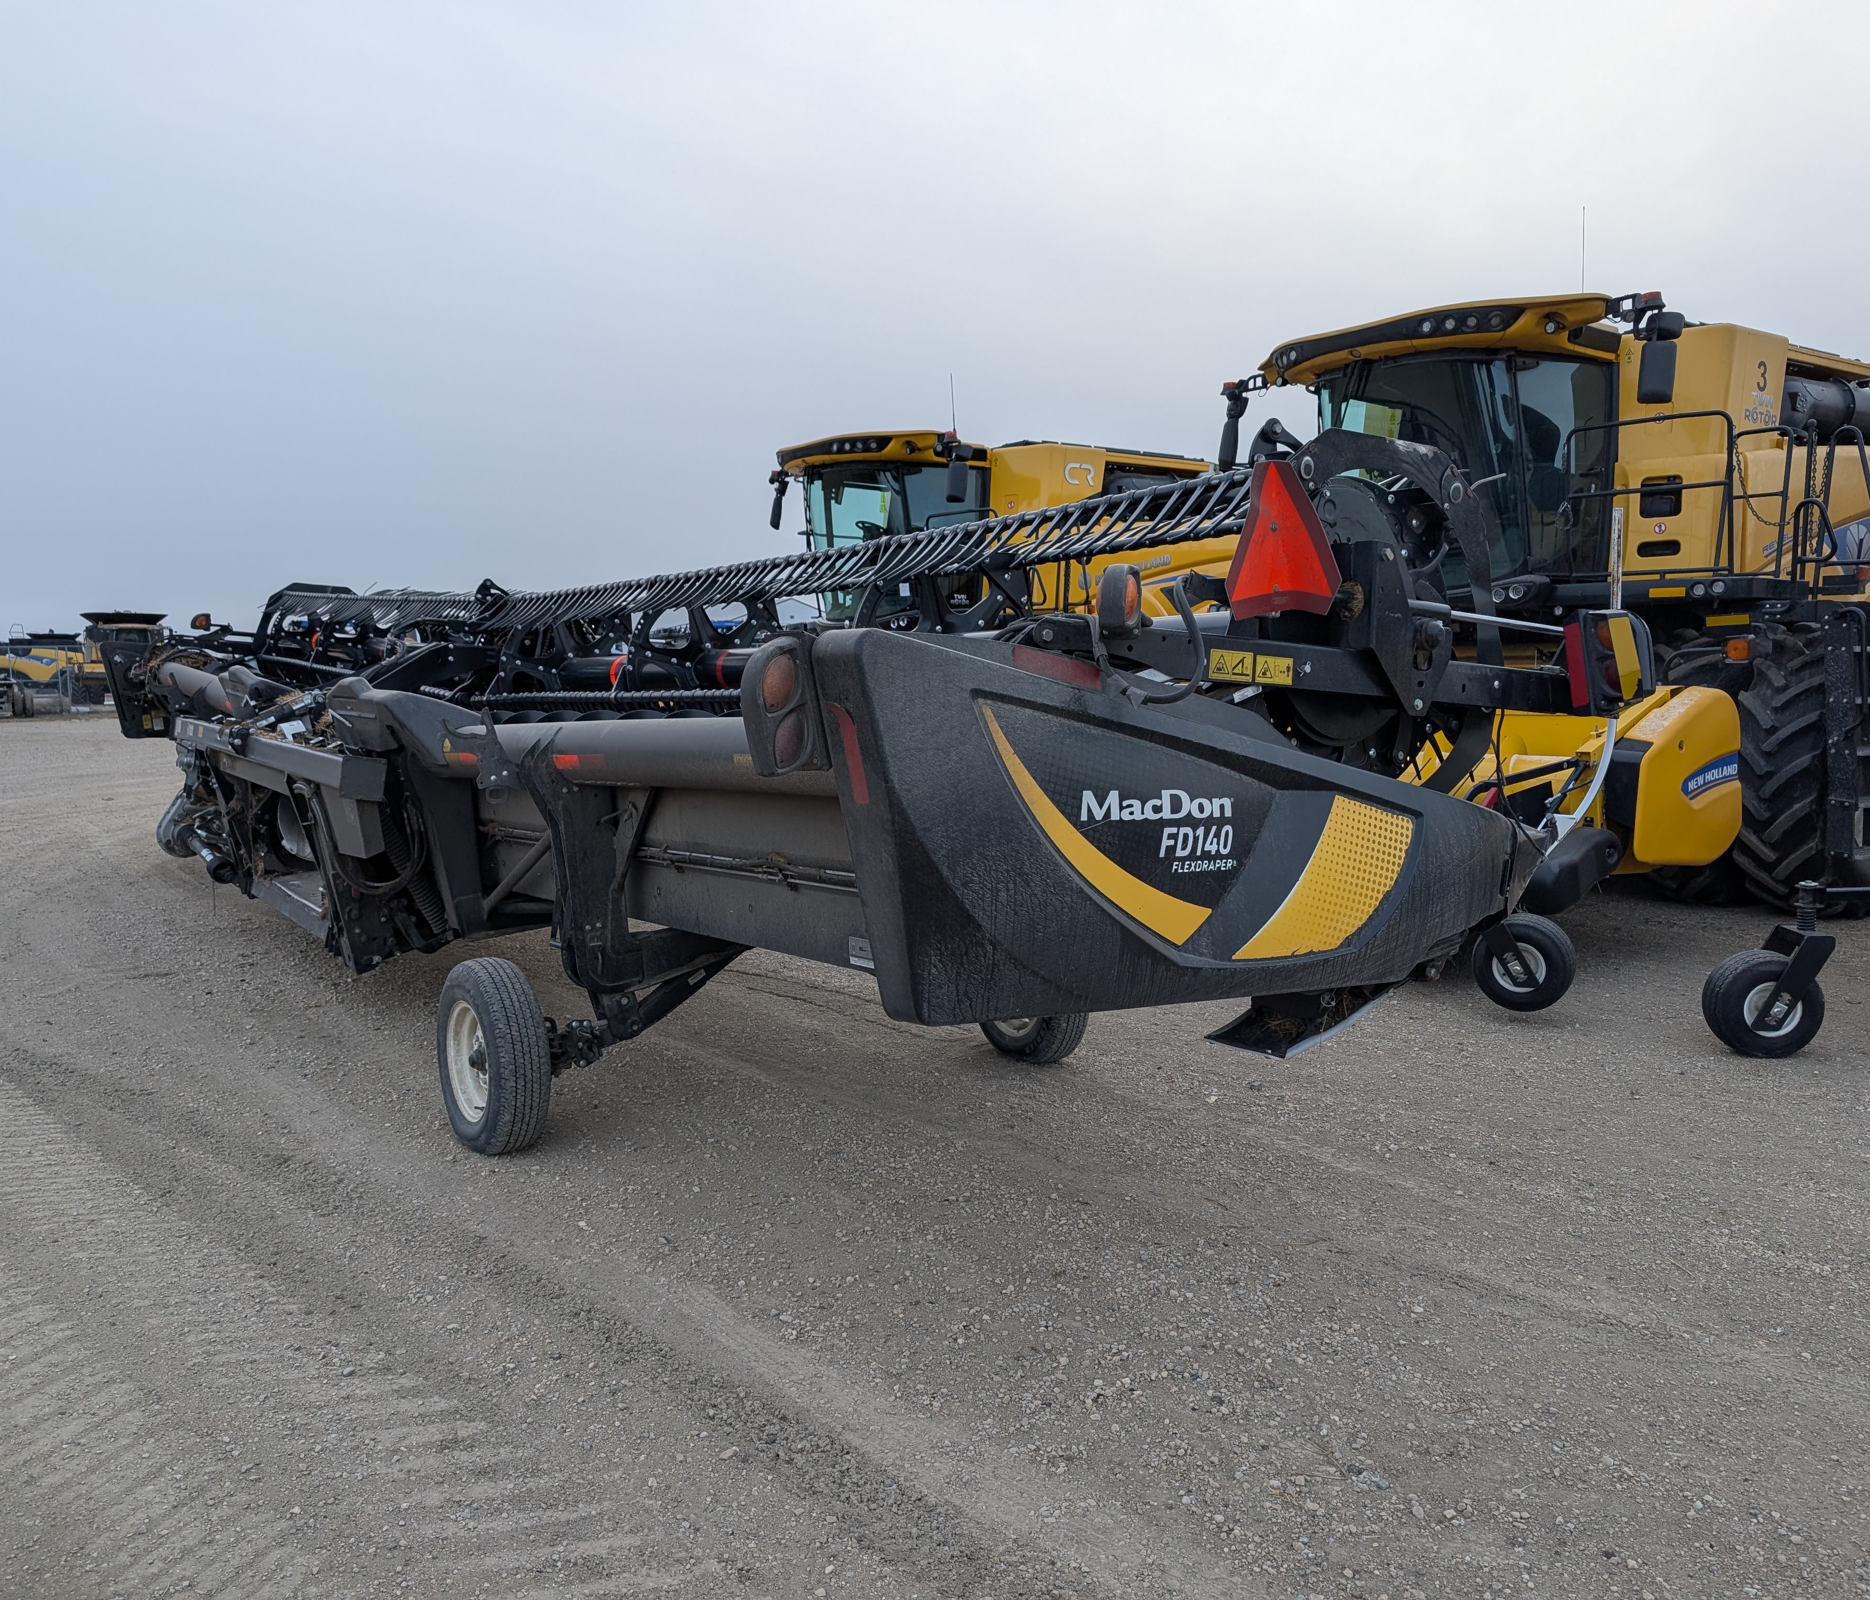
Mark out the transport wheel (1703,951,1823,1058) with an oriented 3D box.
[{"bbox_3d":[3.597,0.891,6.412,0.445,0.445,0.217,0,5,3],"label":"transport wheel"}]

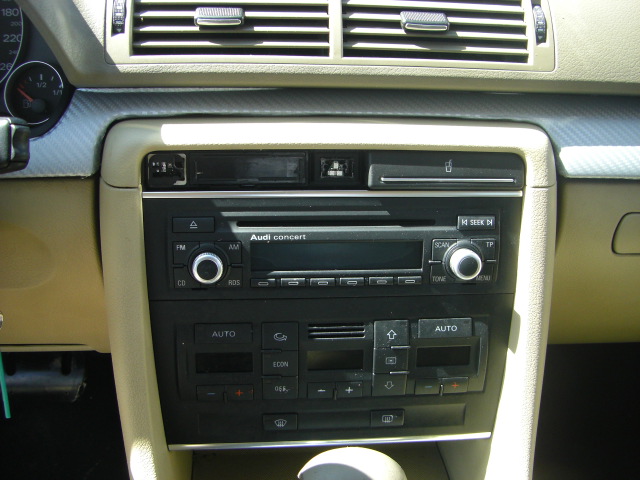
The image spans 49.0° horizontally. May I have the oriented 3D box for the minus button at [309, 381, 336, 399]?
[{"bbox_3d":[0.001,0.098,0.465,0.018,0.011,0.005,-1,13,-5],"label":"minus button"}]

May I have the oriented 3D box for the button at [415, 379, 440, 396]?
[{"bbox_3d":[0.072,0.097,0.471,0.017,0.012,0.005,-1,13,-5],"label":"button"}]

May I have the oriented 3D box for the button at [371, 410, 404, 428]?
[{"bbox_3d":[0.044,0.117,0.464,0.022,0.012,0.006,-1,12,-6],"label":"button"}]

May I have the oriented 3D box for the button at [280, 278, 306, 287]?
[{"bbox_3d":[-0.017,0.026,0.446,0.015,0.006,0.005,-1,13,-5],"label":"button"}]

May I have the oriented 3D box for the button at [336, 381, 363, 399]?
[{"bbox_3d":[0.019,0.098,0.468,0.018,0.011,0.005,-1,13,-5],"label":"button"}]

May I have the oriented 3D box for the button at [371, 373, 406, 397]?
[{"bbox_3d":[0.045,0.094,0.459,0.022,0.015,0.006,-1,12,-6],"label":"button"}]

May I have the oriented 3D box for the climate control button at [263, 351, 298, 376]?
[{"bbox_3d":[-0.026,0.080,0.458,0.023,0.018,0.005,-1,13,-5],"label":"climate control button"}]

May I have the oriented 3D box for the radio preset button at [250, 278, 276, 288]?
[{"bbox_3d":[-0.036,0.027,0.445,0.016,0.006,0.005,-1,13,-5],"label":"radio preset button"}]

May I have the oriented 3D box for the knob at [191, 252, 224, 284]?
[{"bbox_3d":[-0.069,0.017,0.432,0.019,0.019,0.011,-1,13,-5],"label":"knob"}]

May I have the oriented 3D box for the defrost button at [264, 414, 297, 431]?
[{"bbox_3d":[-0.026,0.117,0.456,0.023,0.012,0.006,-1,12,-6],"label":"defrost button"}]

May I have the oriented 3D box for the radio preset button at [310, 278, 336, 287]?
[{"bbox_3d":[0.001,0.026,0.449,0.016,0.006,0.005,-1,13,-5],"label":"radio preset button"}]

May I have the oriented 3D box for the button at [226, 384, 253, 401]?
[{"bbox_3d":[-0.051,0.097,0.449,0.017,0.011,0.006,-1,12,-6],"label":"button"}]

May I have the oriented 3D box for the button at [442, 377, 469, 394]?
[{"bbox_3d":[0.090,0.097,0.475,0.018,0.011,0.005,-1,13,-5],"label":"button"}]

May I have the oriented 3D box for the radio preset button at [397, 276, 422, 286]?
[{"bbox_3d":[0.057,0.025,0.454,0.015,0.005,0.005,-1,13,-5],"label":"radio preset button"}]

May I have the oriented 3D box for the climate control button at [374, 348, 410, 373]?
[{"bbox_3d":[0.045,0.078,0.455,0.023,0.017,0.006,-1,12,-6],"label":"climate control button"}]

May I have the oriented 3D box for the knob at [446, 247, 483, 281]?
[{"bbox_3d":[0.093,0.015,0.448,0.018,0.018,0.012,-1,13,-5],"label":"knob"}]

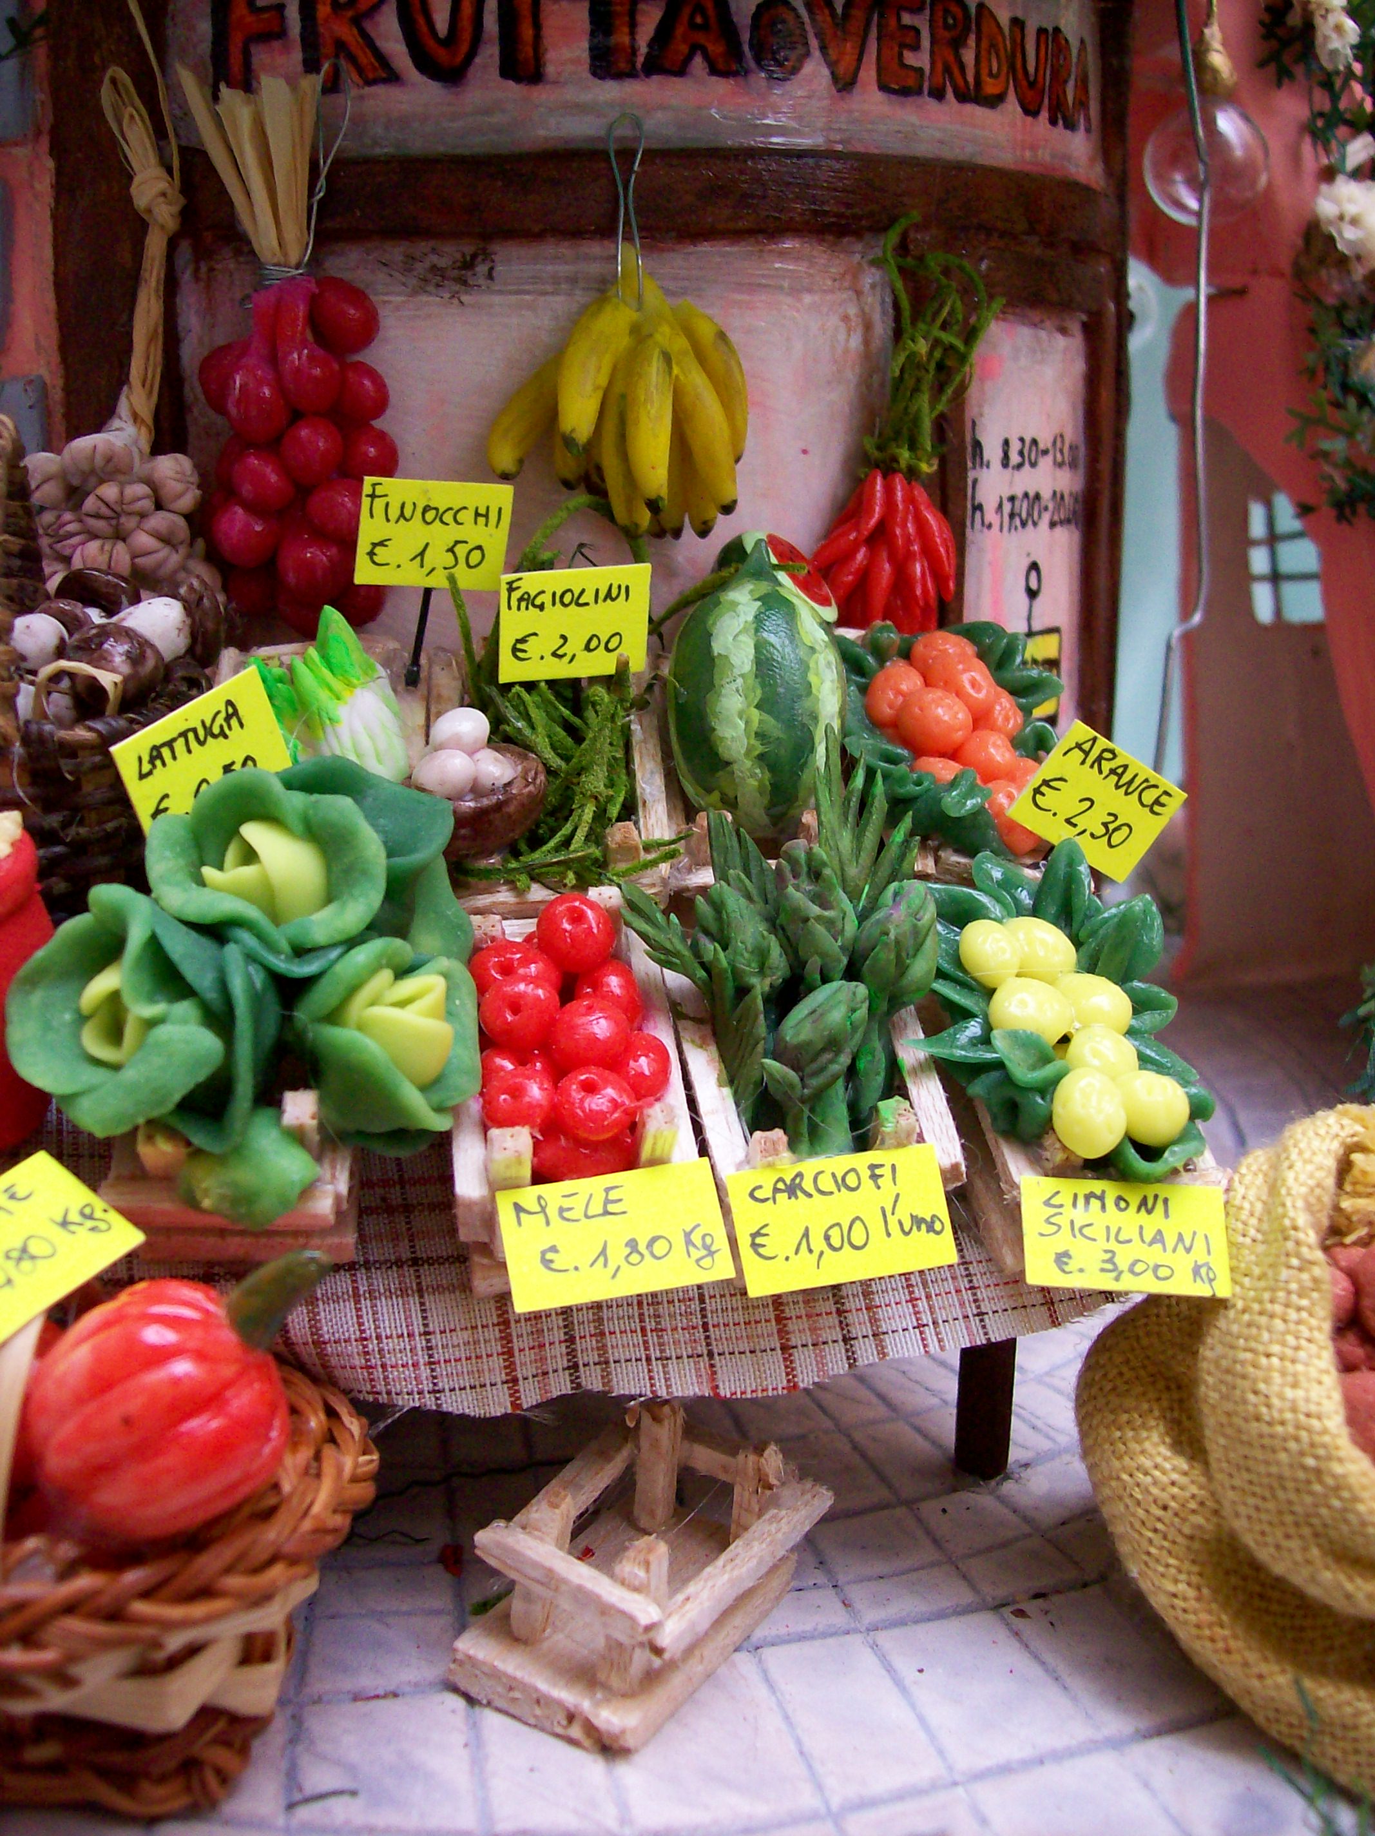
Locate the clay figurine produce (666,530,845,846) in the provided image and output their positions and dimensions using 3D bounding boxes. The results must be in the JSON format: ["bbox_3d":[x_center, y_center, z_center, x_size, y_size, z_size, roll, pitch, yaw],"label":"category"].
[{"bbox_3d":[0.010,-0.031,0.266,0.025,0.041,0.025,0,22,0],"label":"clay figurine produce"}]

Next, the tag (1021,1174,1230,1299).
[{"bbox_3d":[0.049,0.036,0.213,0.023,0.012,0.001,-3,12,0],"label":"tag"}]

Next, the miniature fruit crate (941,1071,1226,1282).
[{"bbox_3d":[0.049,0.020,0.233,0.026,0.022,0.038,-3,43,-3],"label":"miniature fruit crate"}]

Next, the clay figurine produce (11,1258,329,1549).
[{"bbox_3d":[-0.053,0.049,0.200,0.034,0.028,0.028,-41,16,15],"label":"clay figurine produce"}]

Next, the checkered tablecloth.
[{"bbox_3d":[-0.021,0.027,0.246,0.124,0.012,0.085,-8,44,-8],"label":"checkered tablecloth"}]

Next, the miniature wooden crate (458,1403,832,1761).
[{"bbox_3d":[-0.005,0.077,0.230,0.025,0.022,0.036,20,27,32],"label":"miniature wooden crate"}]

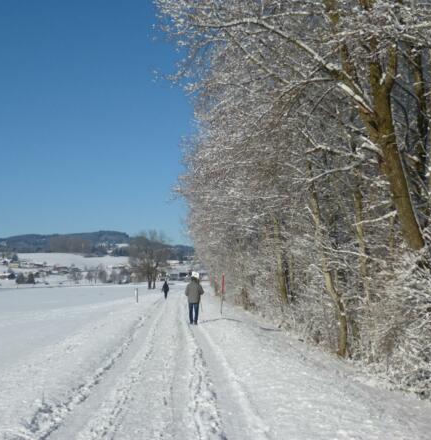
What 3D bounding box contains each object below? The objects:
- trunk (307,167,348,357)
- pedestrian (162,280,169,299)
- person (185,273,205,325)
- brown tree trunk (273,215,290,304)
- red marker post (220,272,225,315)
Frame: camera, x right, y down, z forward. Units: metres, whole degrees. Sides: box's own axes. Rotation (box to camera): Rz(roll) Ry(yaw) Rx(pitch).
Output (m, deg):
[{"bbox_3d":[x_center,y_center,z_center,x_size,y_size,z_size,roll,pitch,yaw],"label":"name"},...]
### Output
[{"bbox_3d":[2.318,0.859,19.300,0.800,3.900,0.450,0,-3,-3],"label":"trunk"},{"bbox_3d":[-4.468,6.213,83.000,0.600,1.700,0.400,0,-3,-3],"label":"pedestrian"},{"bbox_3d":[-0.703,2.626,31.200,0.640,1.770,0.420,0,-3,-3],"label":"person"},{"bbox_3d":[2.406,1.513,34.000,0.600,3.400,0.450,0,-3,-3],"label":"brown tree trunk"},{"bbox_3d":[0.274,2.897,36.500,0.070,1.680,0.070,0,-3,-3],"label":"red marker post"}]

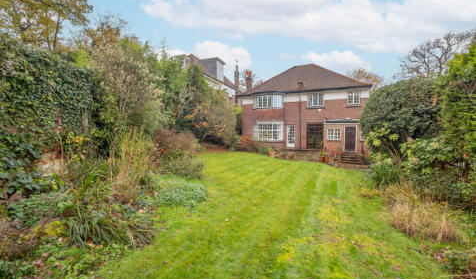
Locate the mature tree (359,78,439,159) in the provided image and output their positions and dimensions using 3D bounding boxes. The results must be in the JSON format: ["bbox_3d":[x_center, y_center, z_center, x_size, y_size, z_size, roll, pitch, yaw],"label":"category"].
[{"bbox_3d":[8.657,-0.565,10.489,3.600,5.224,3.400,1,2,39],"label":"mature tree"}]

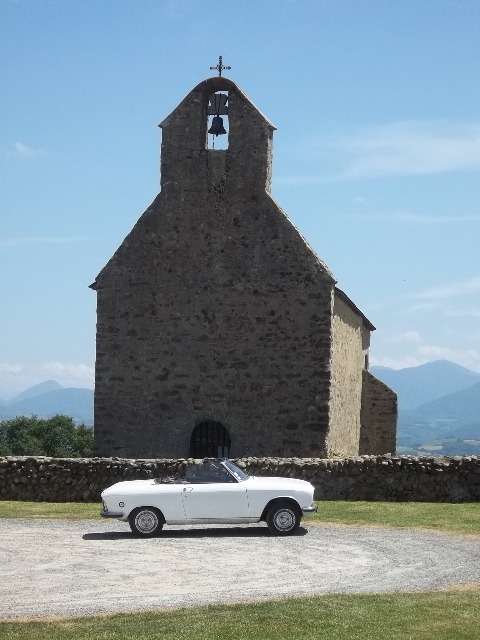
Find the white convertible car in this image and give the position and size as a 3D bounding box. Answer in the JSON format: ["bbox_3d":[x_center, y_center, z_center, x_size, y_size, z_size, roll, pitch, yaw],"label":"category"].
[{"bbox_3d":[-0.528,3.033,30.500,3.760,1.320,1.570,0,-4,-3],"label":"white convertible car"}]

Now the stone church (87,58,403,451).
[{"bbox_3d":[0.873,-0.311,60.829,8.568,12.262,19.000,0,-4,8],"label":"stone church"}]

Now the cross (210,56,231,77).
[{"bbox_3d":[-0.577,-7.502,52.529,0.600,0.640,0.070,0,-4,8],"label":"cross"}]

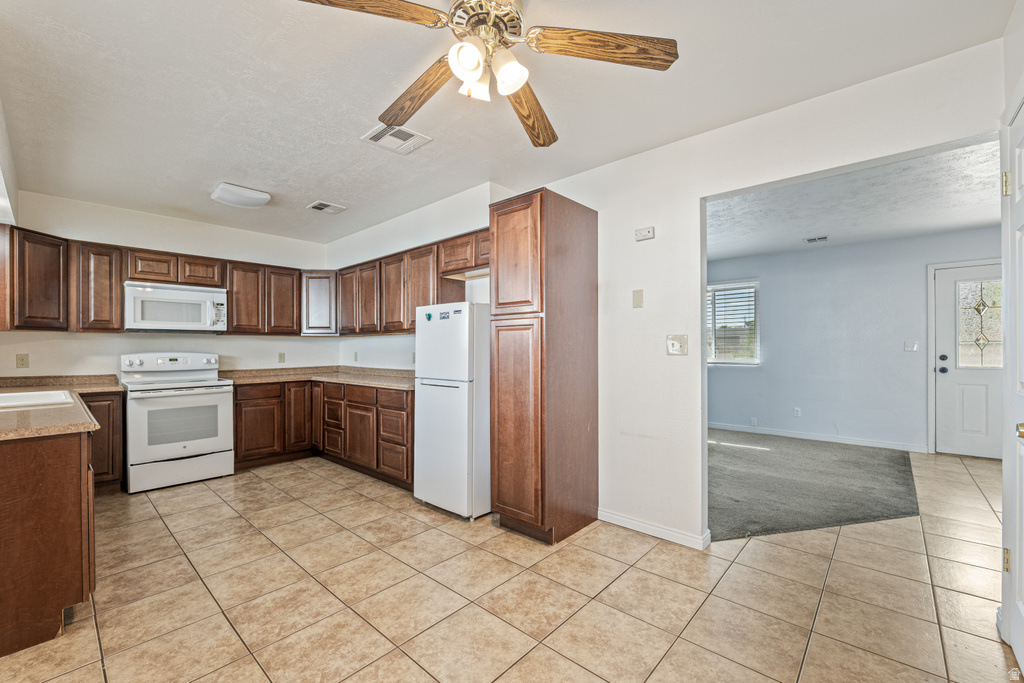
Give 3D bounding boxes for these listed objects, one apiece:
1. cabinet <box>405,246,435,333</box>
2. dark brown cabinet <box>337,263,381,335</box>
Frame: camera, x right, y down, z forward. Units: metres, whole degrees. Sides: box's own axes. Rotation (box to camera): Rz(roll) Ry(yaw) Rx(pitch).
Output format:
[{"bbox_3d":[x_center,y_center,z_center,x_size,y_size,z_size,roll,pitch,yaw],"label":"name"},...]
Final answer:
[{"bbox_3d":[-0.734,-0.473,3.815,0.493,0.797,0.333,-1,-1,41],"label":"cabinet"},{"bbox_3d":[-1.582,-0.458,4.529,0.877,0.797,0.333,-1,-1,41],"label":"dark brown cabinet"}]

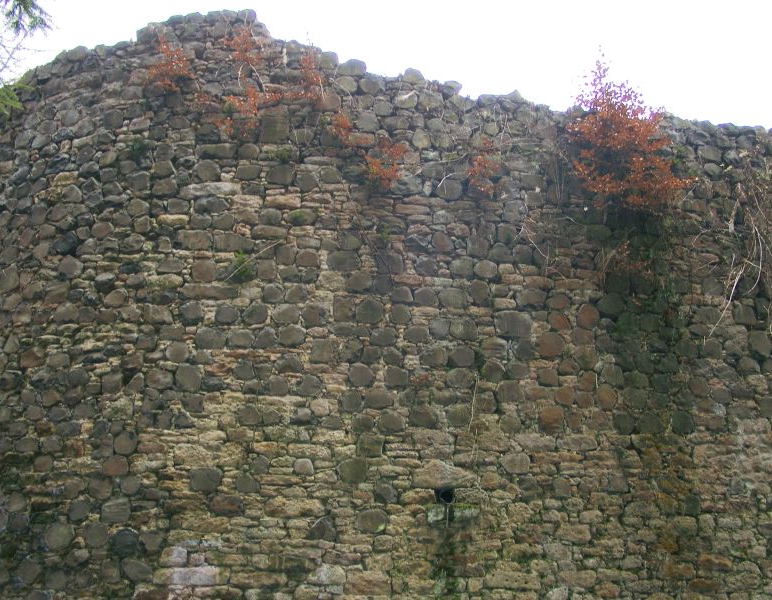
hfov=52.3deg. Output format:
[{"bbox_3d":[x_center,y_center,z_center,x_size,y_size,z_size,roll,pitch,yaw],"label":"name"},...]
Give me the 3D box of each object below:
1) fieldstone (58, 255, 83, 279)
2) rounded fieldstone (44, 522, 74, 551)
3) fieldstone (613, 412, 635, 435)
[{"bbox_3d":[-3.607,-0.383,8.984,0.298,0.264,0.239,-3,-12,16],"label":"fieldstone"},{"bbox_3d":[-3.135,2.271,7.545,0.305,0.259,0.214,-4,-16,15],"label":"rounded fieldstone"},{"bbox_3d":[2.306,1.199,7.630,0.214,0.207,0.165,2,-16,-9],"label":"fieldstone"}]

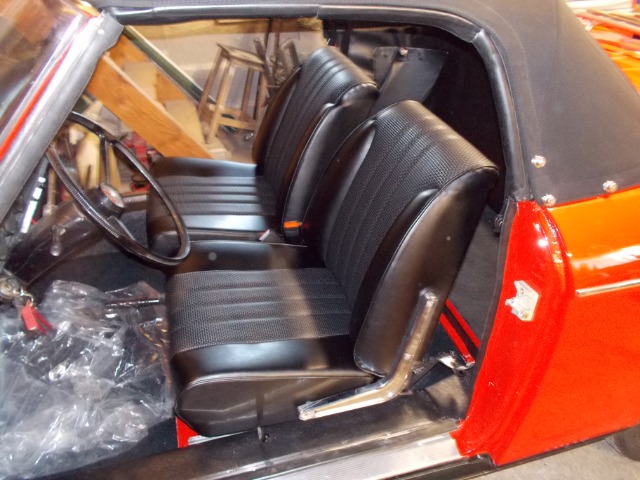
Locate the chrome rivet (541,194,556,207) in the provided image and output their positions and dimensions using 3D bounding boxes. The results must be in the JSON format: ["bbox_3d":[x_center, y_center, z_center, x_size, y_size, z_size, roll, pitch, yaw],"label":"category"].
[{"bbox_3d":[0.479,-0.083,1.125,0.024,0.024,0.012,-6,13,-17],"label":"chrome rivet"}]

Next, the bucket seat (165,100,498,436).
[{"bbox_3d":[-0.041,0.045,1.444,0.743,0.700,0.479,-6,33,-17],"label":"bucket seat"}]

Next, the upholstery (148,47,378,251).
[{"bbox_3d":[-0.261,-0.300,1.960,0.738,0.691,0.479,-6,33,-17],"label":"upholstery"}]

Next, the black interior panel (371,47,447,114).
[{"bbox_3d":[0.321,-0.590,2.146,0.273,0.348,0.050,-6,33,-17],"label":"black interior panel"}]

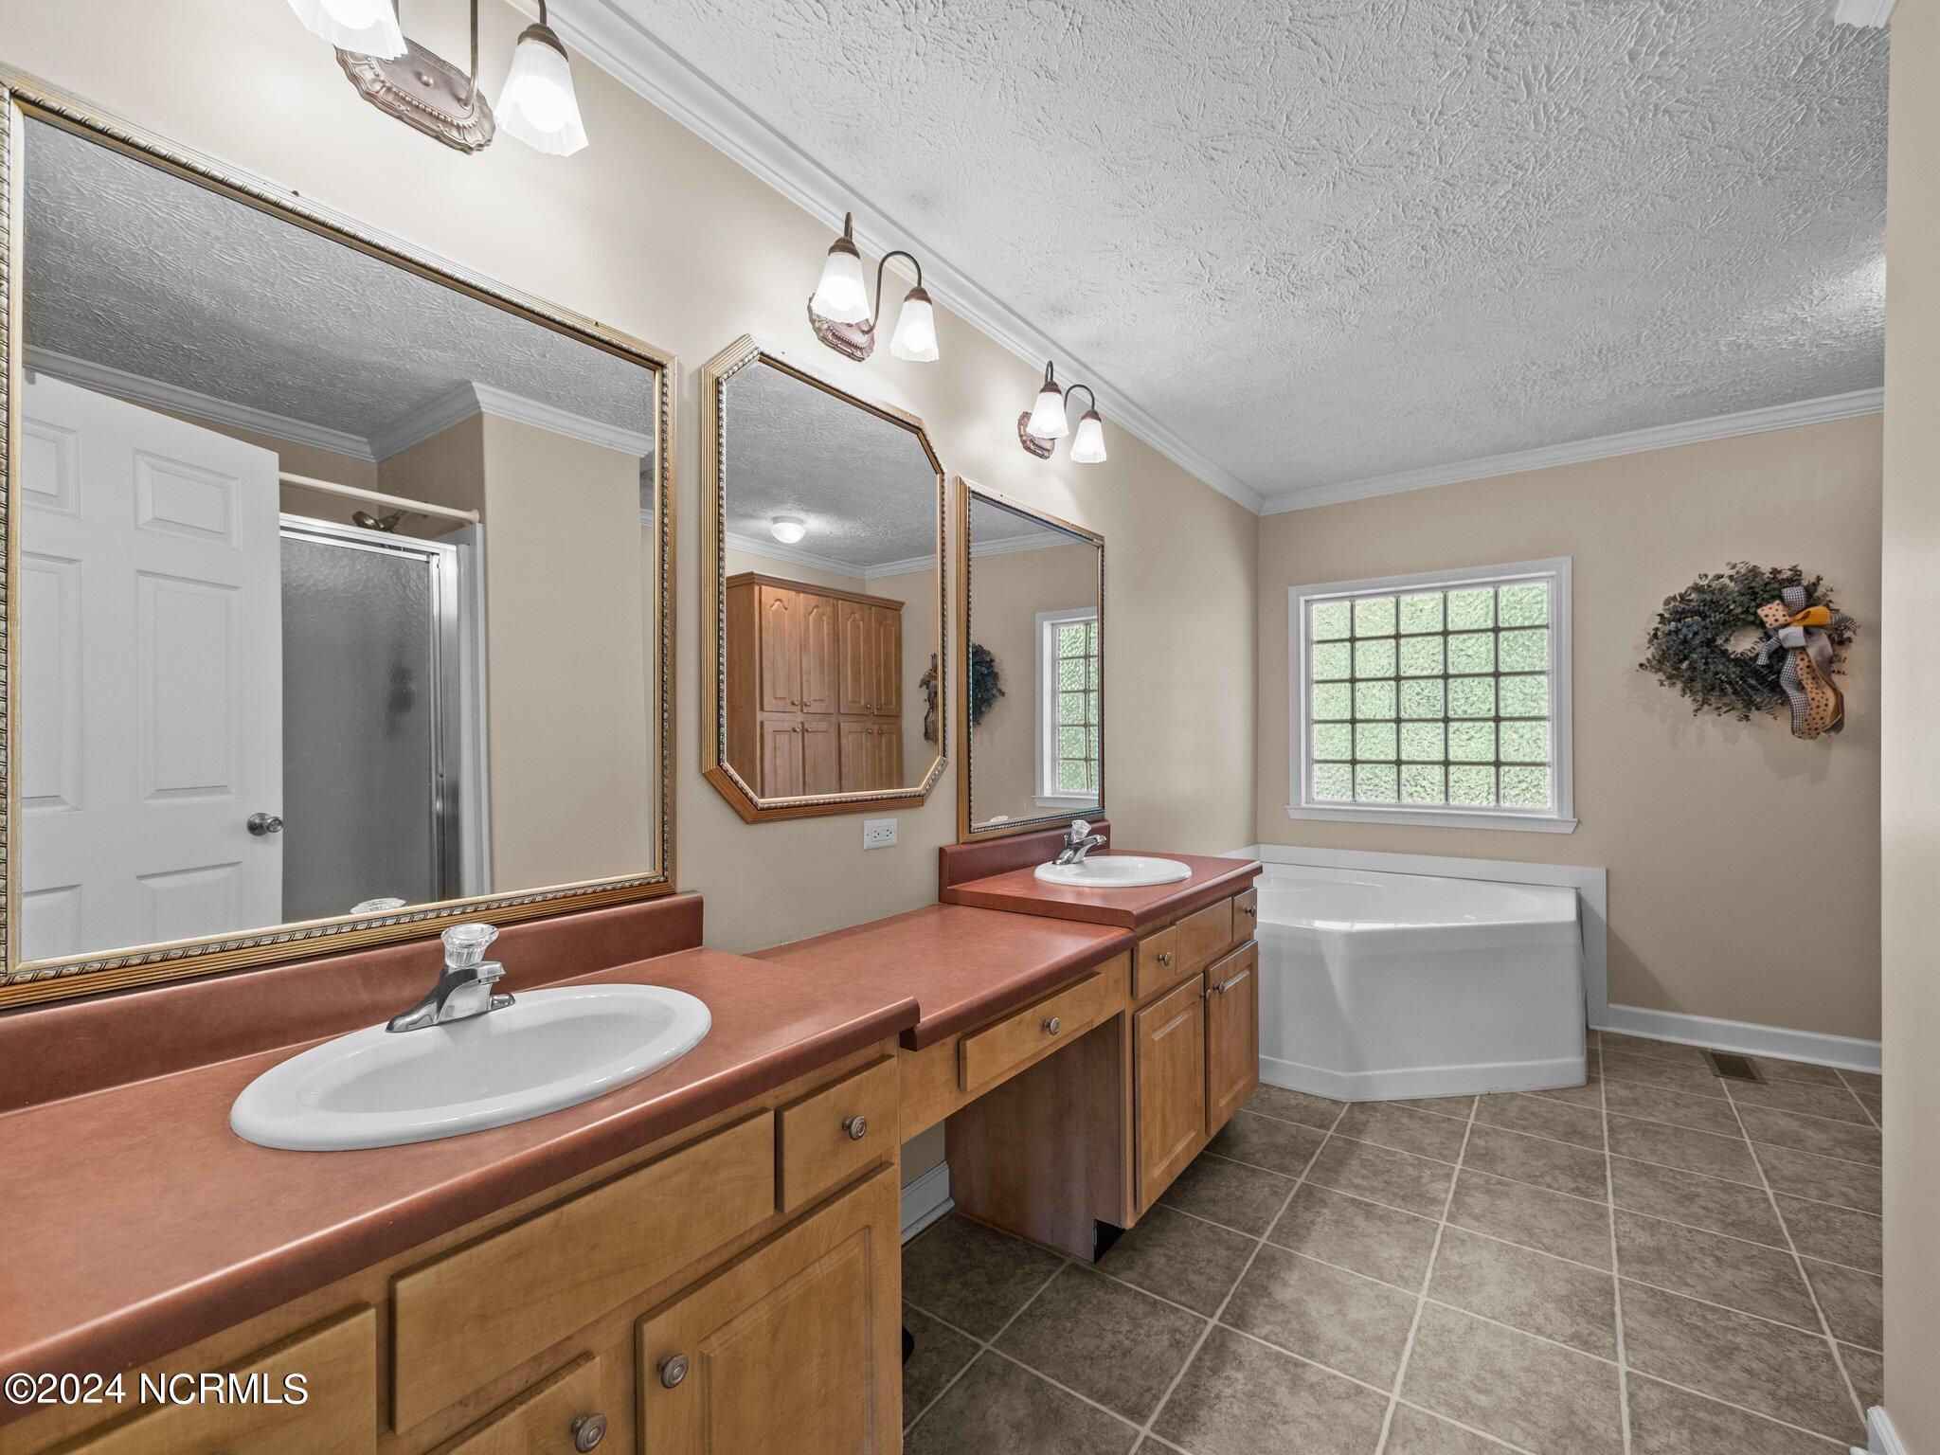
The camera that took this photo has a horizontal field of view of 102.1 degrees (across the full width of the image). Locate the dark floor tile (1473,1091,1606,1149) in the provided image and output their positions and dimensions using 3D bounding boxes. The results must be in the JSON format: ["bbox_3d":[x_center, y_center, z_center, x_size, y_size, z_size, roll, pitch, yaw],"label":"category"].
[{"bbox_3d":[1.820,1.248,2.510,0.330,0.010,0.323,0,0,36],"label":"dark floor tile"}]

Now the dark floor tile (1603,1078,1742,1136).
[{"bbox_3d":[2.299,1.253,2.582,0.328,0.010,0.328,-1,-1,38],"label":"dark floor tile"}]

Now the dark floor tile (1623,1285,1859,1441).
[{"bbox_3d":[1.502,1.242,1.552,0.330,0.010,0.323,0,0,36],"label":"dark floor tile"}]

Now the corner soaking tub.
[{"bbox_3d":[1.643,0.969,3.183,1.350,0.570,1.390,-1,-1,38],"label":"corner soaking tub"}]

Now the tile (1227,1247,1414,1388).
[{"bbox_3d":[0.746,1.245,1.670,0.328,0.010,0.328,-1,-1,38],"label":"tile"}]

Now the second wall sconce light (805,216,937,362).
[{"bbox_3d":[-0.224,-0.961,1.730,0.178,0.225,0.350,0,0,38],"label":"second wall sconce light"}]

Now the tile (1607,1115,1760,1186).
[{"bbox_3d":[2.098,1.246,2.321,0.330,0.010,0.323,0,0,36],"label":"tile"}]

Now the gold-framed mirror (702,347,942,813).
[{"bbox_3d":[-0.280,-0.294,1.757,0.040,0.970,0.700,-1,-1,38],"label":"gold-framed mirror"}]

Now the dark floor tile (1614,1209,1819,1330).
[{"bbox_3d":[1.700,1.244,1.808,0.330,0.010,0.323,0,0,36],"label":"dark floor tile"}]

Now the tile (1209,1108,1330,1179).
[{"bbox_3d":[0.883,1.253,2.389,0.328,0.010,0.328,-1,-1,38],"label":"tile"}]

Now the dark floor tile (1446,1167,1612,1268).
[{"bbox_3d":[1.423,1.248,1.997,0.328,0.010,0.328,-1,-1,38],"label":"dark floor tile"}]

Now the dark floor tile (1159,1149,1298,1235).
[{"bbox_3d":[0.682,1.250,2.132,0.328,0.010,0.328,-1,-1,38],"label":"dark floor tile"}]

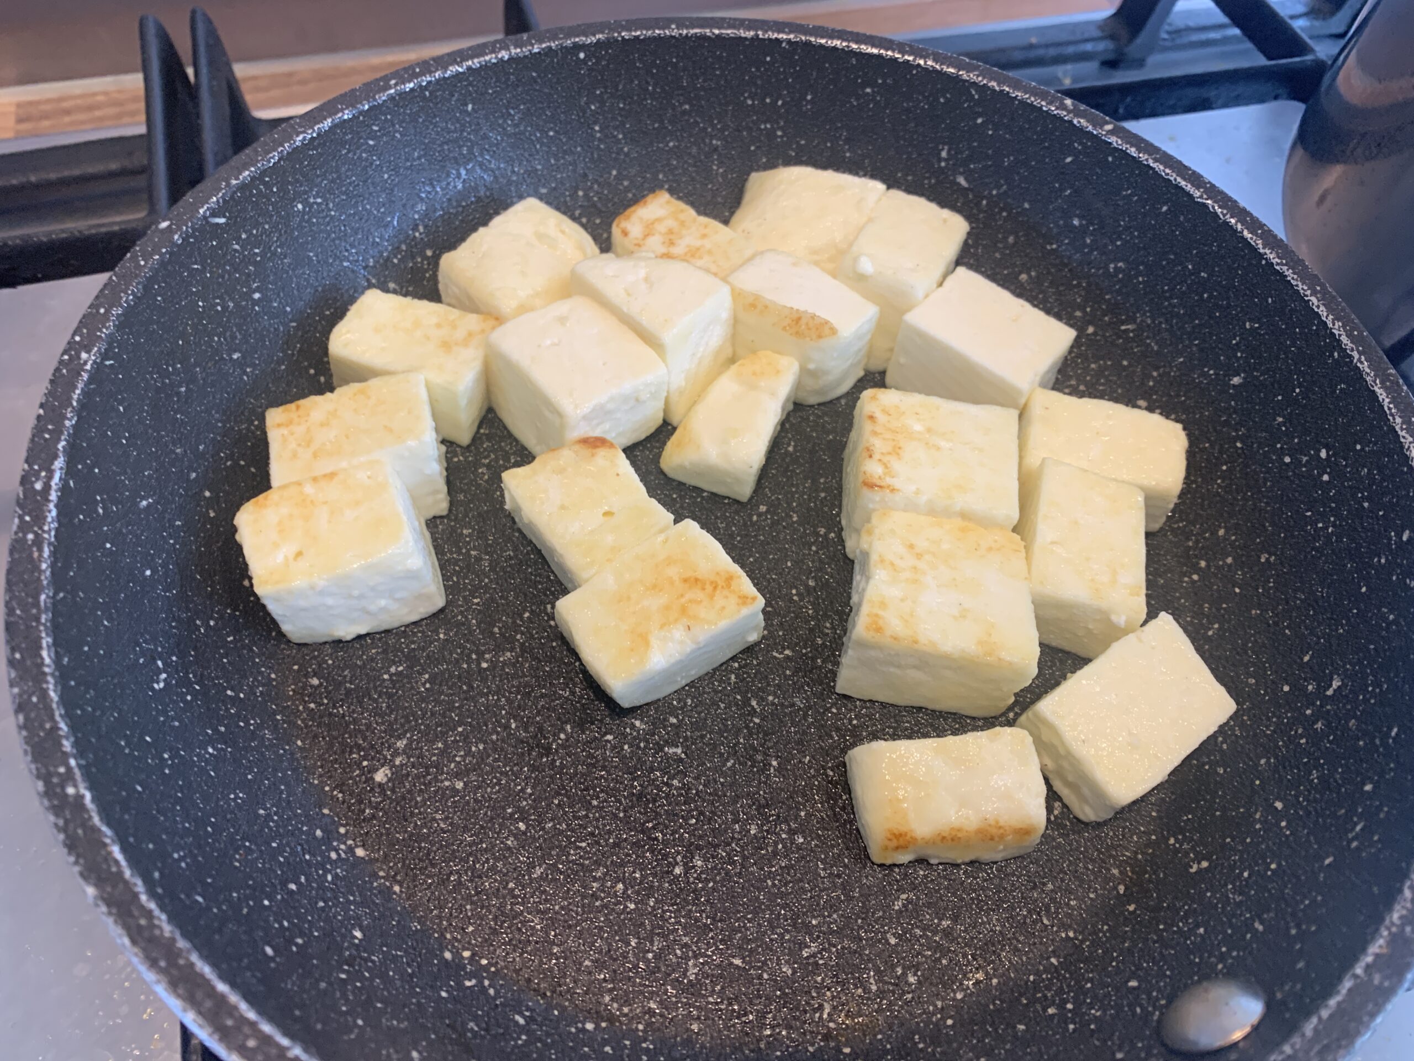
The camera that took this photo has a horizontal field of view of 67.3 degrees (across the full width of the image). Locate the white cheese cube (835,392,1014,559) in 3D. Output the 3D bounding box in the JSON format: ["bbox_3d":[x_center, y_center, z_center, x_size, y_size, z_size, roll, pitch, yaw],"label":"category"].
[{"bbox_3d":[0.049,-0.011,0.234,0.033,0.022,0.029,7,56,-1],"label":"white cheese cube"}]

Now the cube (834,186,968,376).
[{"bbox_3d":[0.043,-0.057,0.247,0.021,0.025,0.029,25,58,11],"label":"cube"}]

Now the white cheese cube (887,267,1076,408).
[{"bbox_3d":[0.061,-0.039,0.239,0.030,0.021,0.023,36,61,17],"label":"white cheese cube"}]

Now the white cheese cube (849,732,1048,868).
[{"bbox_3d":[0.042,0.047,0.186,0.030,0.013,0.018,-3,57,-7],"label":"white cheese cube"}]

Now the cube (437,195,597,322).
[{"bbox_3d":[-0.041,-0.057,0.243,0.023,0.018,0.031,37,61,18],"label":"cube"}]

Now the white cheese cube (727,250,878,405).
[{"bbox_3d":[0.022,-0.050,0.257,0.032,0.021,0.017,37,59,22],"label":"white cheese cube"}]

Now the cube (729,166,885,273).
[{"bbox_3d":[0.022,-0.065,0.252,0.031,0.022,0.029,18,57,7],"label":"cube"}]

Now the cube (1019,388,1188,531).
[{"bbox_3d":[0.084,-0.016,0.230,0.032,0.014,0.021,15,57,5],"label":"cube"}]

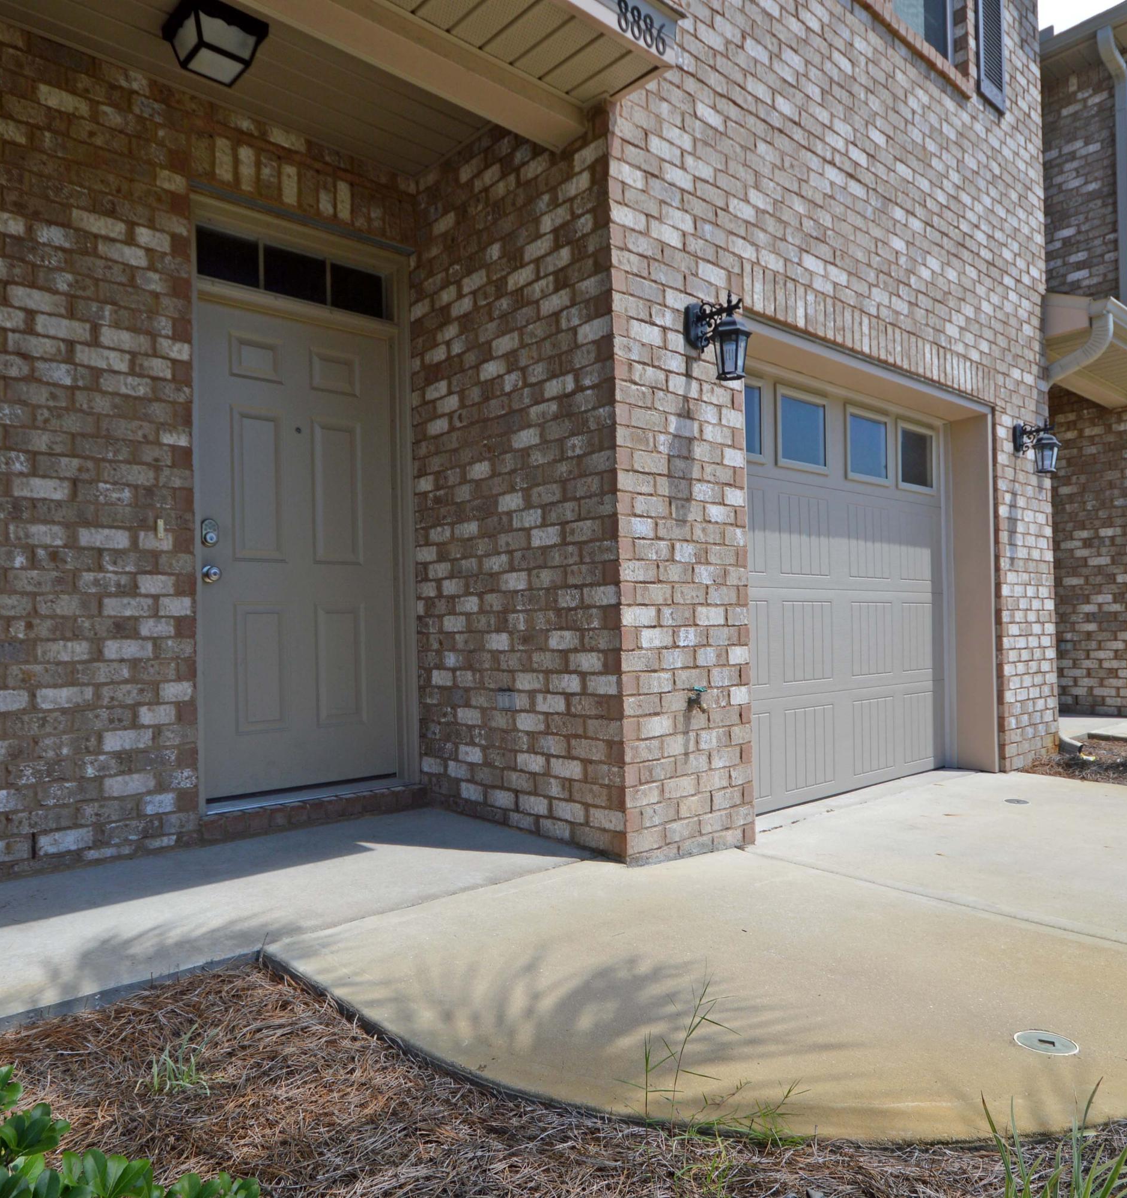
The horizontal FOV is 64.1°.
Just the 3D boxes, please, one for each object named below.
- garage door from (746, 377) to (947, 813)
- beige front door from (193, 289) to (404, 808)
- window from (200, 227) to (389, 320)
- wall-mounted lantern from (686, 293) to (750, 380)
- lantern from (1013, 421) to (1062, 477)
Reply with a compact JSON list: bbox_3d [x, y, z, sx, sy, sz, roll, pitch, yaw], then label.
[{"bbox_3d":[1.464,-0.037,4.818,2.410,2.140,0.070,1,-3,-42],"label":"garage door"},{"bbox_3d":[-1.146,-0.200,3.917,0.915,2.040,0.055,1,-3,-42],"label":"beige front door"},{"bbox_3d":[-1.156,-1.408,3.921,0.890,0.215,0.055,1,-3,-42],"label":"window"},{"bbox_3d":[0.600,-0.999,3.457,0.155,0.340,0.260,1,-3,-42],"label":"wall-mounted lantern"},{"bbox_3d":[2.921,-0.929,5.526,0.155,0.340,0.260,1,-3,-42],"label":"lantern"}]

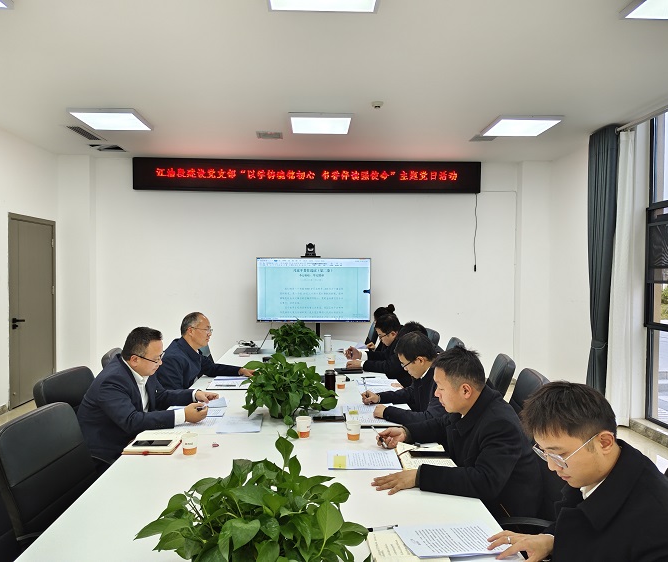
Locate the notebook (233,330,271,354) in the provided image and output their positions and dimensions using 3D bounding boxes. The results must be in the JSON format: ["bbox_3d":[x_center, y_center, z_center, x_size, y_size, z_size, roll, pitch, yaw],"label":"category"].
[{"bbox_3d":[-0.789,0.582,5.080,0.340,0.230,0.340,0,1,-3],"label":"notebook"}]

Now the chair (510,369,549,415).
[{"bbox_3d":[0.650,0.957,2.371,0.620,1.080,0.600,0,1,-3],"label":"chair"}]

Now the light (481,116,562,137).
[{"bbox_3d":[1.864,-1.548,5.246,0.612,0.040,0.612,0,1,-3],"label":"light"}]

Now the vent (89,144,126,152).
[{"bbox_3d":[-2.725,-1.590,6.257,0.330,0.030,0.320,0,1,-3],"label":"vent"}]

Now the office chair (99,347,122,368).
[{"bbox_3d":[-1.117,0.932,3.368,0.620,0.990,0.600,0,1,-3],"label":"office chair"}]

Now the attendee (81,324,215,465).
[{"bbox_3d":[-0.890,0.836,2.576,0.650,1.210,0.530,0,1,-3],"label":"attendee"}]

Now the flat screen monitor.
[{"bbox_3d":[-0.252,0.116,6.649,1.455,0.820,0.070,0,1,-3],"label":"flat screen monitor"}]

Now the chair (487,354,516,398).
[{"bbox_3d":[0.710,0.938,3.041,0.620,1.000,0.600,0,1,1],"label":"chair"}]

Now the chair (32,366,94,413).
[{"bbox_3d":[-1.015,0.961,2.443,0.620,1.070,0.600,0,1,-3],"label":"chair"}]

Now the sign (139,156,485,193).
[{"bbox_3d":[-0.330,-1.431,7.117,4.711,0.420,0.100,0,1,-3],"label":"sign"}]

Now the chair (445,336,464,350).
[{"bbox_3d":[0.769,0.972,4.575,0.620,0.955,0.570,0,1,-1],"label":"chair"}]

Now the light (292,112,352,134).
[{"bbox_3d":[-0.130,-1.553,5.155,0.612,0.040,0.612,0,1,-3],"label":"light"}]

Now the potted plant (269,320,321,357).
[{"bbox_3d":[-0.350,0.506,4.678,0.455,0.315,0.430,0,1,-3],"label":"potted plant"}]

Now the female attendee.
[{"bbox_3d":[0.518,0.815,5.043,0.560,1.180,0.480,0,1,-3],"label":"female attendee"}]

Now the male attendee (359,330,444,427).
[{"bbox_3d":[0.438,0.873,2.840,0.680,1.230,0.560,0,1,-3],"label":"male attendee"}]

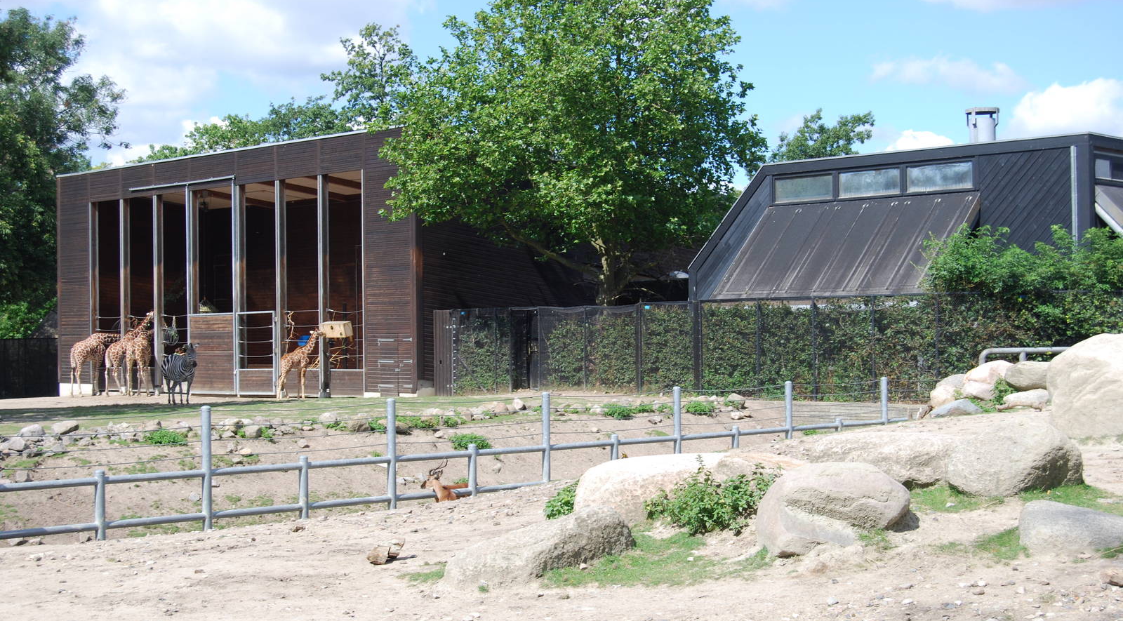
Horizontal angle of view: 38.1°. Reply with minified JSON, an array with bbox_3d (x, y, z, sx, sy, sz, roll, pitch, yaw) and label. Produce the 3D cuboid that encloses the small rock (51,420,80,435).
[{"bbox_3d":[-10.886,2.574,35.700,0.630,0.320,0.460,-1,-1,0],"label":"small rock"}]

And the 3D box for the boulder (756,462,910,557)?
[{"bbox_3d":[2.374,1.726,14.200,1.240,0.780,1.000,-1,-1,0],"label":"boulder"}]

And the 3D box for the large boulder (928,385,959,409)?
[{"bbox_3d":[6.242,1.424,26.500,0.530,0.415,0.500,-1,-1,13],"label":"large boulder"}]

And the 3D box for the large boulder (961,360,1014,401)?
[{"bbox_3d":[7.089,1.159,27.000,0.890,0.686,0.750,-1,-1,15],"label":"large boulder"}]

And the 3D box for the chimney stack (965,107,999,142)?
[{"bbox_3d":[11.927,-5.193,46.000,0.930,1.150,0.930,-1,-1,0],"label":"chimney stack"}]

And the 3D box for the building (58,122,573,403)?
[{"bbox_3d":[-8.218,-0.961,51.566,18.250,7.340,6.800,-2,-1,43],"label":"building"}]

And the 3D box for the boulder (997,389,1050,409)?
[{"bbox_3d":[7.267,1.391,25.500,0.827,0.331,0.550,-1,-1,16],"label":"boulder"}]

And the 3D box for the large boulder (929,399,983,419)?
[{"bbox_3d":[6.125,1.518,25.200,0.780,0.360,0.600,-1,-1,0],"label":"large boulder"}]

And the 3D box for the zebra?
[{"bbox_3d":[-10.188,1.676,43.400,0.550,1.600,1.850,0,-1,-35],"label":"zebra"}]

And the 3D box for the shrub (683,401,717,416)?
[{"bbox_3d":[2.638,1.867,31.000,0.636,0.285,0.520,-1,-1,5],"label":"shrub"}]

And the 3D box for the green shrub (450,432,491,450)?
[{"bbox_3d":[-1.566,2.261,28.000,0.726,0.318,0.620,-1,-1,-3],"label":"green shrub"}]

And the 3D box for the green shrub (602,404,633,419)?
[{"bbox_3d":[1.279,2.298,37.000,0.720,0.350,0.600,-1,-1,0],"label":"green shrub"}]

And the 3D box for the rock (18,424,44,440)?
[{"bbox_3d":[-11.363,2.603,34.800,0.550,0.330,0.440,-1,-1,0],"label":"rock"}]

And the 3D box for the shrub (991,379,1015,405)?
[{"bbox_3d":[7.134,1.309,26.200,0.382,0.439,0.380,-1,-1,15],"label":"shrub"}]

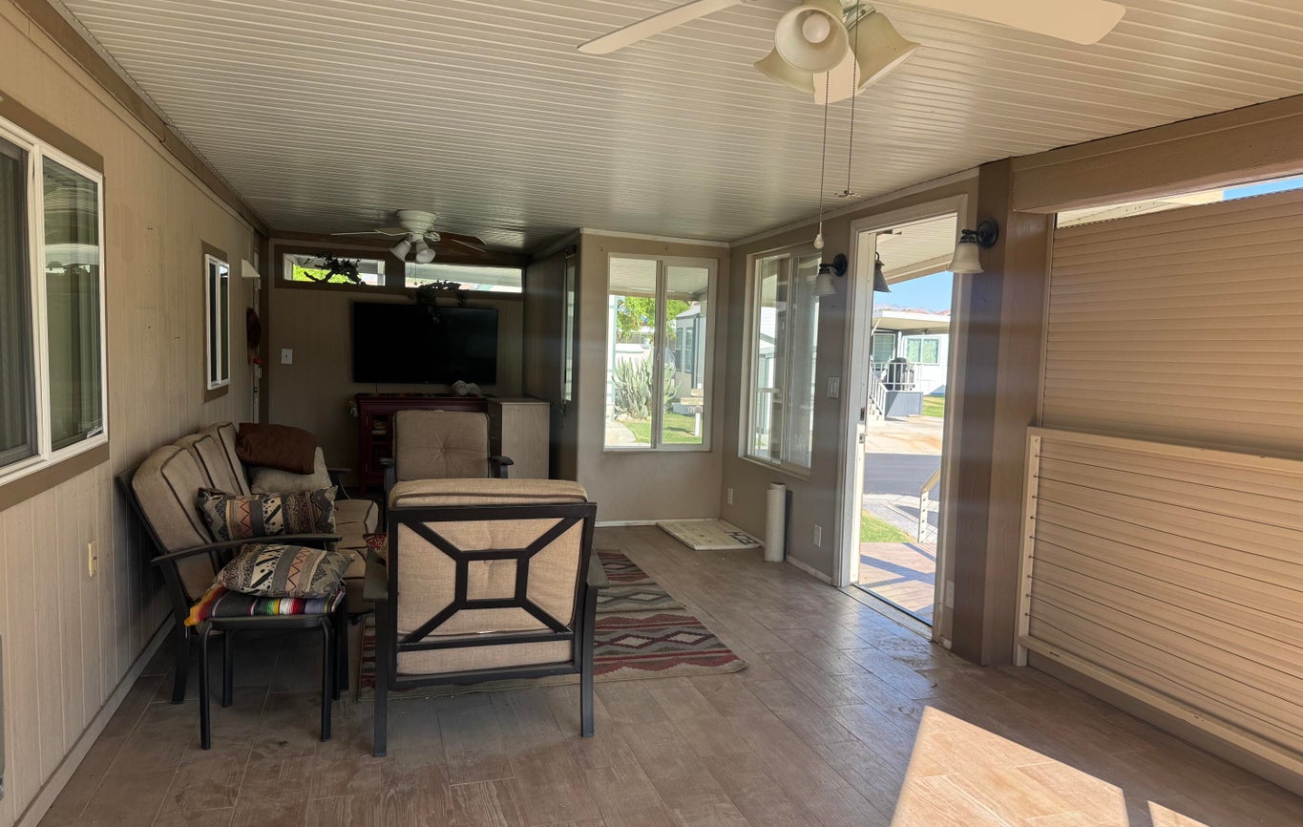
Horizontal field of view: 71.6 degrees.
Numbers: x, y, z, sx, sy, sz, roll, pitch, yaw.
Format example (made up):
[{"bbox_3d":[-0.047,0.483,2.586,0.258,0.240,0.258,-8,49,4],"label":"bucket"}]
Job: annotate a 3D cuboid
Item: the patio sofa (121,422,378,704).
[{"bbox_3d":[-1.711,0.529,4.120,0.856,0.902,1.884,1,5,-18],"label":"patio sofa"}]

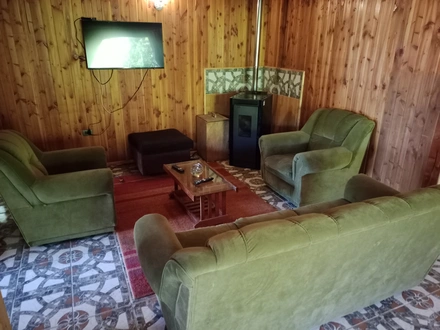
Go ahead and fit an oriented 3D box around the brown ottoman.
[{"bbox_3d":[-0.809,-0.181,4.351,0.700,0.410,0.650,-8,22,-23],"label":"brown ottoman"}]

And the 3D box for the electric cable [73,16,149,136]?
[{"bbox_3d":[-1.370,-1.090,4.110,0.890,1.430,0.100,-8,22,-23],"label":"electric cable"}]

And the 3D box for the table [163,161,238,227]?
[{"bbox_3d":[-0.217,0.266,3.217,0.435,0.365,0.870,-9,22,-24],"label":"table"}]

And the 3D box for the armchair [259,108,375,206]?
[{"bbox_3d":[1.047,-0.143,3.626,0.870,0.880,0.840,-8,22,-23],"label":"armchair"}]

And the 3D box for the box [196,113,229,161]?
[{"bbox_3d":[-0.106,-0.421,4.755,0.370,0.600,0.450,-8,22,-23],"label":"box"}]

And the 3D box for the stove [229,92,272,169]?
[{"bbox_3d":[0.435,-0.499,4.491,0.440,0.940,0.540,8,21,20],"label":"stove"}]

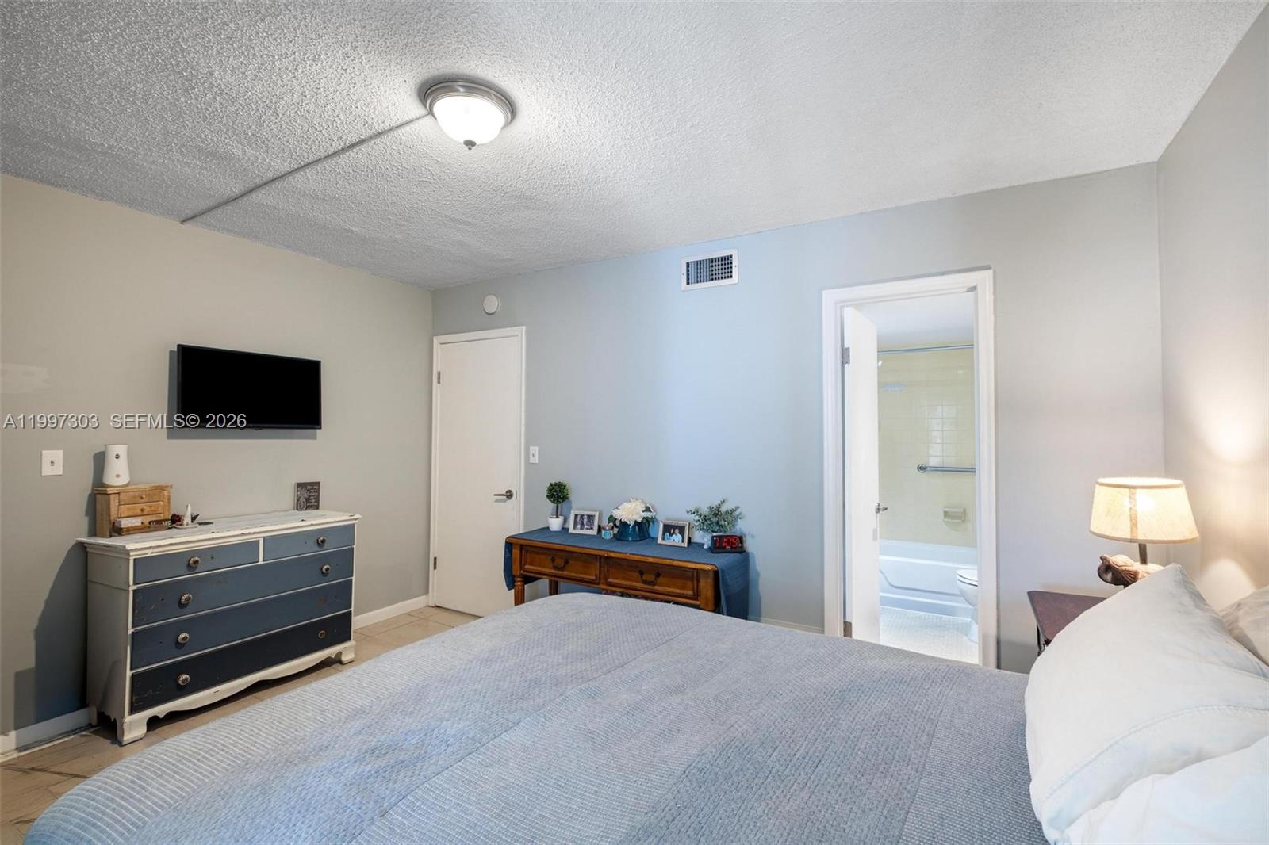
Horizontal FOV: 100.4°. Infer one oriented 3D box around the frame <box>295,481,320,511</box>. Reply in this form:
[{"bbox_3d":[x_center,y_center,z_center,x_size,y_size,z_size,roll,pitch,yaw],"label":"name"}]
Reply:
[{"bbox_3d":[-2.033,0.465,3.301,0.035,0.176,0.135,-1,-1,41],"label":"frame"}]

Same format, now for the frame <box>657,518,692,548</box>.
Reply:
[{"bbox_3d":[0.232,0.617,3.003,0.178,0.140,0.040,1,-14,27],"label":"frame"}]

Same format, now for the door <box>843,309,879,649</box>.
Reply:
[{"bbox_3d":[1.327,0.406,3.082,0.040,2.030,0.610,0,-1,36],"label":"door"}]

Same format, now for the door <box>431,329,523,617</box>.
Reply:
[{"bbox_3d":[-1.166,0.392,3.915,0.900,2.060,0.050,0,-1,31],"label":"door"}]

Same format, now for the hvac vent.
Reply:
[{"bbox_3d":[0.418,-0.851,2.964,0.338,0.188,0.020,0,-1,31],"label":"hvac vent"}]

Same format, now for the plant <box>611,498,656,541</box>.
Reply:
[{"bbox_3d":[-0.016,0.549,3.089,0.260,0.240,0.230,0,-1,31],"label":"plant"}]

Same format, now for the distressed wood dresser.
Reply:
[{"bbox_3d":[-2.113,0.979,2.817,0.425,0.860,1.080,0,-1,31],"label":"distressed wood dresser"}]

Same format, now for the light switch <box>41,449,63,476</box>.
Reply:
[{"bbox_3d":[-2.636,0.184,2.395,0.012,0.115,0.070,0,-1,31],"label":"light switch"}]

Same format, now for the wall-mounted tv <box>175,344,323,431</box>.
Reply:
[{"bbox_3d":[-2.184,-0.179,3.047,0.055,0.430,0.718,0,-1,31],"label":"wall-mounted tv"}]

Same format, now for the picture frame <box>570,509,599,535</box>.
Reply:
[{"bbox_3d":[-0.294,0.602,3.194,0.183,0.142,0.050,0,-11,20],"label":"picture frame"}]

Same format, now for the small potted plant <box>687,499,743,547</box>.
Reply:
[{"bbox_3d":[0.423,0.542,2.849,0.280,0.250,0.230,0,-1,31],"label":"small potted plant"}]

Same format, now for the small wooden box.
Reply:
[{"bbox_3d":[-2.436,0.428,2.579,0.135,0.228,0.243,0,-1,31],"label":"small wooden box"}]

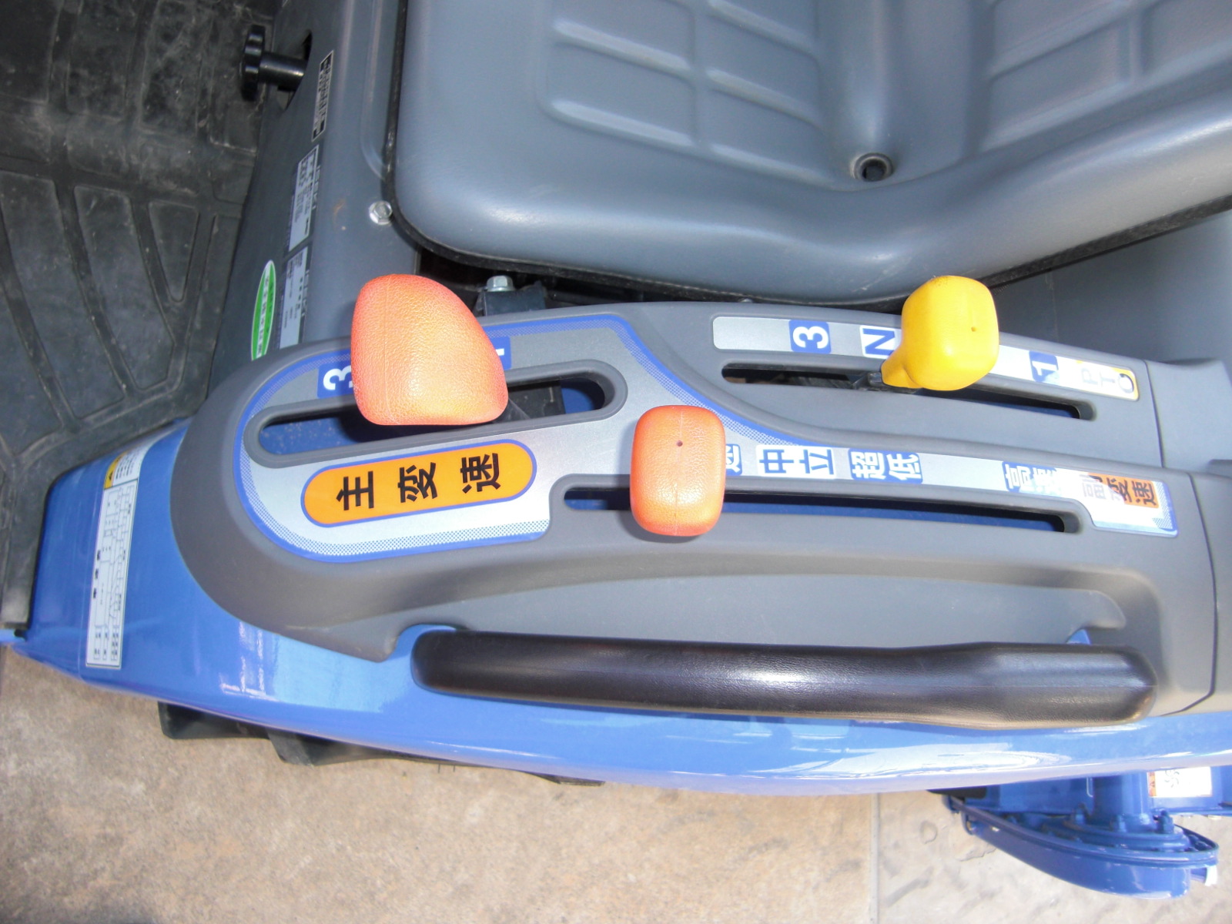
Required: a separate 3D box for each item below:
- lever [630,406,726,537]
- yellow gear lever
[{"bbox_3d":[0.029,0.004,0.460,0.042,0.054,0.053,-1,75,2],"label":"lever"},{"bbox_3d":[0.158,-0.061,0.485,0.040,0.050,0.047,4,74,-14],"label":"yellow gear lever"}]

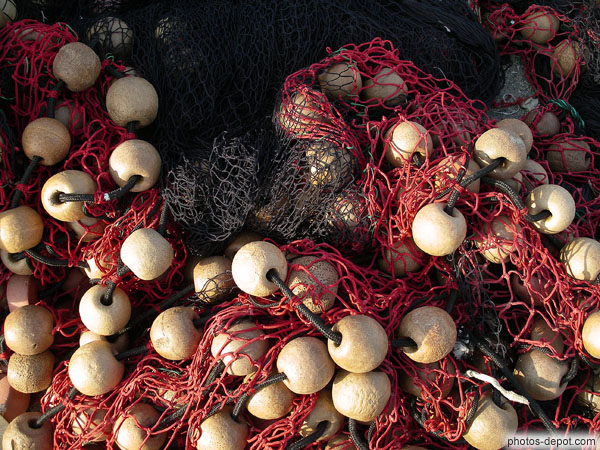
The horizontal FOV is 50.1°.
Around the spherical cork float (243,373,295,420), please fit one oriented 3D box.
[{"bbox_3d":[-0.063,0.362,1.360,0.106,0.104,0.106,0,45,0],"label":"spherical cork float"}]

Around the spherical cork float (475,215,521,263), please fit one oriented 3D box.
[{"bbox_3d":[0.428,0.032,1.380,0.102,0.104,0.102,0,42,0],"label":"spherical cork float"}]

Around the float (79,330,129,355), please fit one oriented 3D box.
[{"bbox_3d":[-0.433,0.265,1.420,0.110,0.105,0.110,0,45,0],"label":"float"}]

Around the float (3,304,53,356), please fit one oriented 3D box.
[{"bbox_3d":[-0.574,0.224,1.360,0.106,0.106,0.106,0,45,0],"label":"float"}]

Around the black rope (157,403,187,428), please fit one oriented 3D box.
[{"bbox_3d":[-0.249,0.369,1.238,0.092,0.019,0.017,-39,44,13],"label":"black rope"}]

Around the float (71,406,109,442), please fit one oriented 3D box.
[{"bbox_3d":[-0.441,0.418,1.360,0.094,0.092,0.094,0,42,0],"label":"float"}]

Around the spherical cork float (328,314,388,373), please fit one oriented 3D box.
[{"bbox_3d":[0.101,0.206,1.109,0.102,0.099,0.102,0,53,0],"label":"spherical cork float"}]

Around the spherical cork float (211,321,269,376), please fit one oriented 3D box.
[{"bbox_3d":[-0.106,0.219,1.135,0.100,0.097,0.100,0,53,0],"label":"spherical cork float"}]

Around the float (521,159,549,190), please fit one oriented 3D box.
[{"bbox_3d":[0.540,-0.101,1.530,0.106,0.104,0.106,0,45,0],"label":"float"}]

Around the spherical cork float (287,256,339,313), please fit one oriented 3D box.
[{"bbox_3d":[0.025,0.112,1.199,0.100,0.097,0.100,0,53,0],"label":"spherical cork float"}]

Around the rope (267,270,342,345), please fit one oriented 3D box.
[{"bbox_3d":[0.004,0.146,1.138,0.021,0.017,0.187,-32,60,-30],"label":"rope"}]

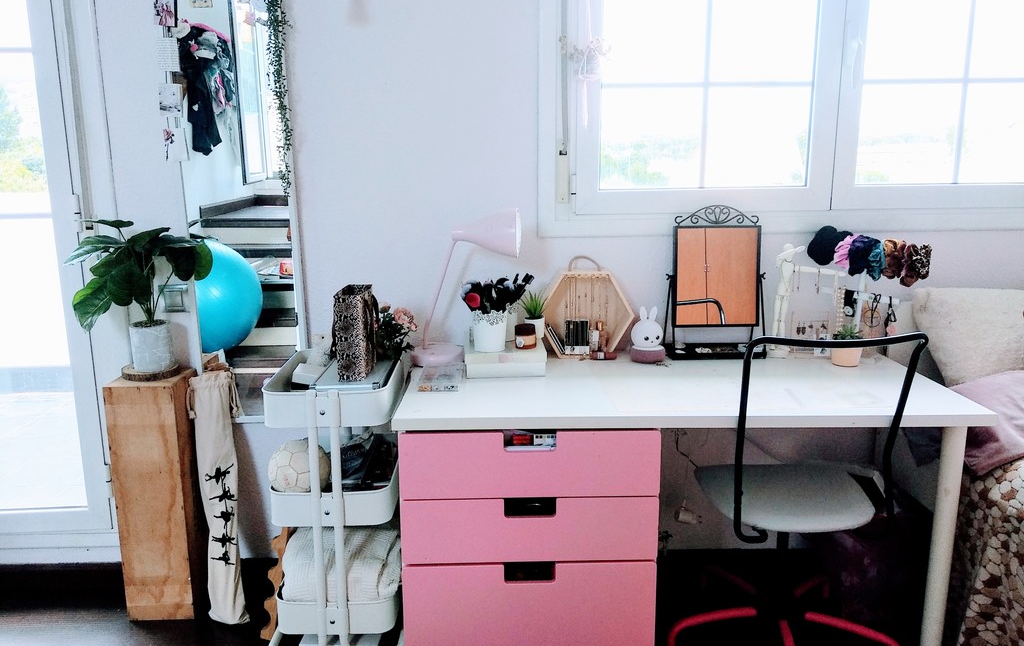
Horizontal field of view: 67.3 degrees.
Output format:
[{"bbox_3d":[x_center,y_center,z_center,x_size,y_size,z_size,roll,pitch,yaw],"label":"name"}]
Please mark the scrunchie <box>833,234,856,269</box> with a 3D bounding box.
[{"bbox_3d":[0.984,-0.211,2.269,0.055,0.107,0.095,7,14,34],"label":"scrunchie"}]

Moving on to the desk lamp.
[{"bbox_3d":[-0.135,-0.111,2.263,0.330,0.452,0.162,1,11,6],"label":"desk lamp"}]

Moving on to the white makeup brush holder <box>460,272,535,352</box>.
[{"bbox_3d":[-0.038,-0.031,2.136,0.195,0.212,0.160,0,11,0],"label":"white makeup brush holder"}]

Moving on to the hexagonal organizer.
[{"bbox_3d":[0.215,-0.047,2.259,0.283,0.295,0.085,0,12,-1],"label":"hexagonal organizer"}]

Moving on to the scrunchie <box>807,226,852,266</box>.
[{"bbox_3d":[0.939,-0.230,2.280,0.090,0.115,0.110,9,14,38],"label":"scrunchie"}]

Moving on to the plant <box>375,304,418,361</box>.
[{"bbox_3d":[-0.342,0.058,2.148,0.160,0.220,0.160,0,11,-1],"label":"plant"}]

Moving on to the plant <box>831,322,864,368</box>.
[{"bbox_3d":[0.968,0.060,2.221,0.095,0.123,0.095,0,11,-1],"label":"plant"}]

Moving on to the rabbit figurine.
[{"bbox_3d":[0.405,0.034,2.281,0.103,0.156,0.100,-2,11,-8],"label":"rabbit figurine"}]

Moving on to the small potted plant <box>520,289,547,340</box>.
[{"bbox_3d":[0.062,-0.022,2.252,0.072,0.137,0.072,0,11,0],"label":"small potted plant"}]

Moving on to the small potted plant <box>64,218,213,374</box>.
[{"bbox_3d":[-1.056,-0.076,2.187,0.410,0.440,0.340,0,11,-1],"label":"small potted plant"}]

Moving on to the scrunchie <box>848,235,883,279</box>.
[{"bbox_3d":[1.029,-0.193,2.238,0.075,0.118,0.105,9,14,38],"label":"scrunchie"}]

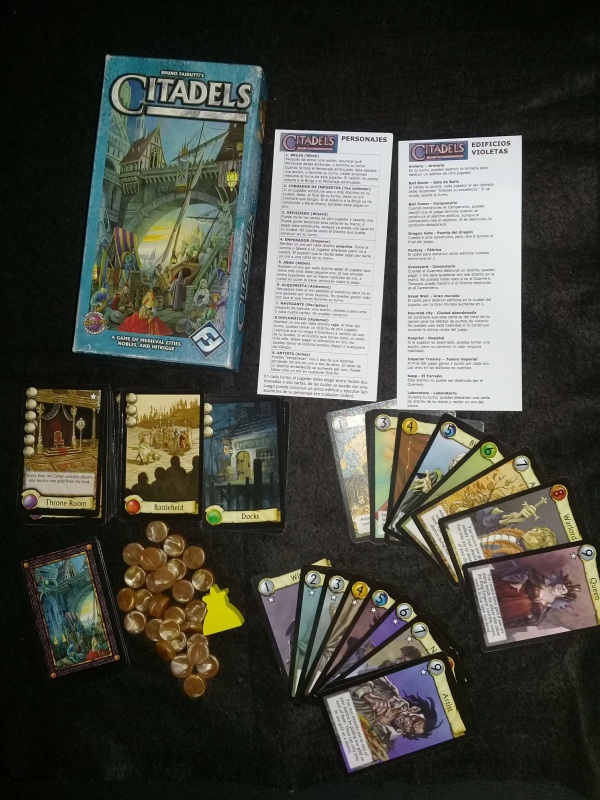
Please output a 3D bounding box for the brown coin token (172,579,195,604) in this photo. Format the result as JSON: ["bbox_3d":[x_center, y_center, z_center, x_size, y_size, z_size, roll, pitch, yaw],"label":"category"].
[{"bbox_3d":[-0.081,0.134,0.500,0.015,0.005,0.015,0,86,7],"label":"brown coin token"}]

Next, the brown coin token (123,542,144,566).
[{"bbox_3d":[-0.117,0.108,0.503,0.015,0.005,0.015,0,88,3],"label":"brown coin token"}]

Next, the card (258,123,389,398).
[{"bbox_3d":[0.018,-0.095,0.503,0.084,0.001,0.188,4,88,3],"label":"card"}]

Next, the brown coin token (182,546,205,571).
[{"bbox_3d":[-0.074,0.110,0.500,0.015,0.005,0.015,0,88,3],"label":"brown coin token"}]

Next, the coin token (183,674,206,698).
[{"bbox_3d":[-0.072,0.198,0.494,0.015,0.005,0.015,0,86,7],"label":"coin token"}]

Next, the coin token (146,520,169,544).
[{"bbox_3d":[-0.100,0.092,0.502,0.015,0.005,0.015,0,88,3],"label":"coin token"}]

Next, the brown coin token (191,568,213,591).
[{"bbox_3d":[-0.066,0.123,0.489,0.015,0.006,0.015,0,87,4],"label":"brown coin token"}]

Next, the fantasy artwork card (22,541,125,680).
[{"bbox_3d":[-0.156,0.145,0.490,0.058,0.001,0.088,-17,84,5],"label":"fantasy artwork card"}]

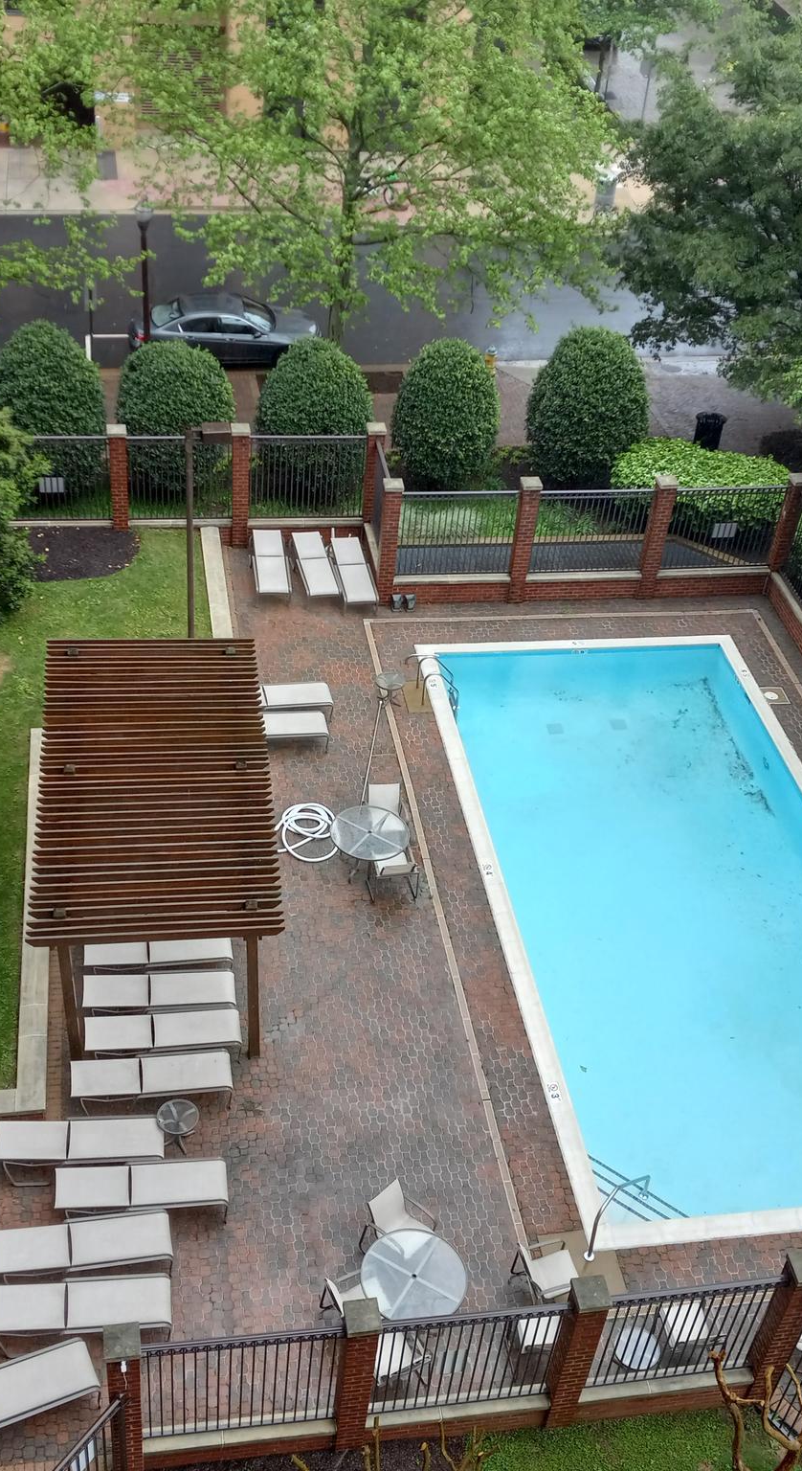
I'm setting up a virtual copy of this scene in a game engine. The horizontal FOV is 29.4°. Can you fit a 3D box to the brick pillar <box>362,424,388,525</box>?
[{"bbox_3d":[-0.538,-4.845,29.747,0.349,2.525,0.349,-2,40,-10],"label":"brick pillar"}]

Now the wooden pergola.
[{"bbox_3d":[-3.433,1.522,21.514,3.120,2.800,6.000,-1,40,-8],"label":"wooden pergola"}]

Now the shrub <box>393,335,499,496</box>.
[{"bbox_3d":[0.984,-7.090,33.214,2.300,3.020,2.300,-2,39,-10],"label":"shrub"}]

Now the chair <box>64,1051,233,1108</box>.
[{"bbox_3d":[-3.209,4.528,19.776,2.050,0.400,0.630,-2,39,-9],"label":"chair"}]

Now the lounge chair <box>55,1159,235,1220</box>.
[{"bbox_3d":[-3.141,5.525,18.531,2.040,0.420,0.650,-1,39,-8],"label":"lounge chair"}]

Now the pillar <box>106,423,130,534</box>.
[{"bbox_3d":[-5.330,-4.857,28.957,0.340,2.100,0.340,-2,40,-10],"label":"pillar"}]

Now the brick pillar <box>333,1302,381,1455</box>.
[{"bbox_3d":[-0.469,6.560,15.569,0.360,2.360,0.360,-2,39,-10],"label":"brick pillar"}]

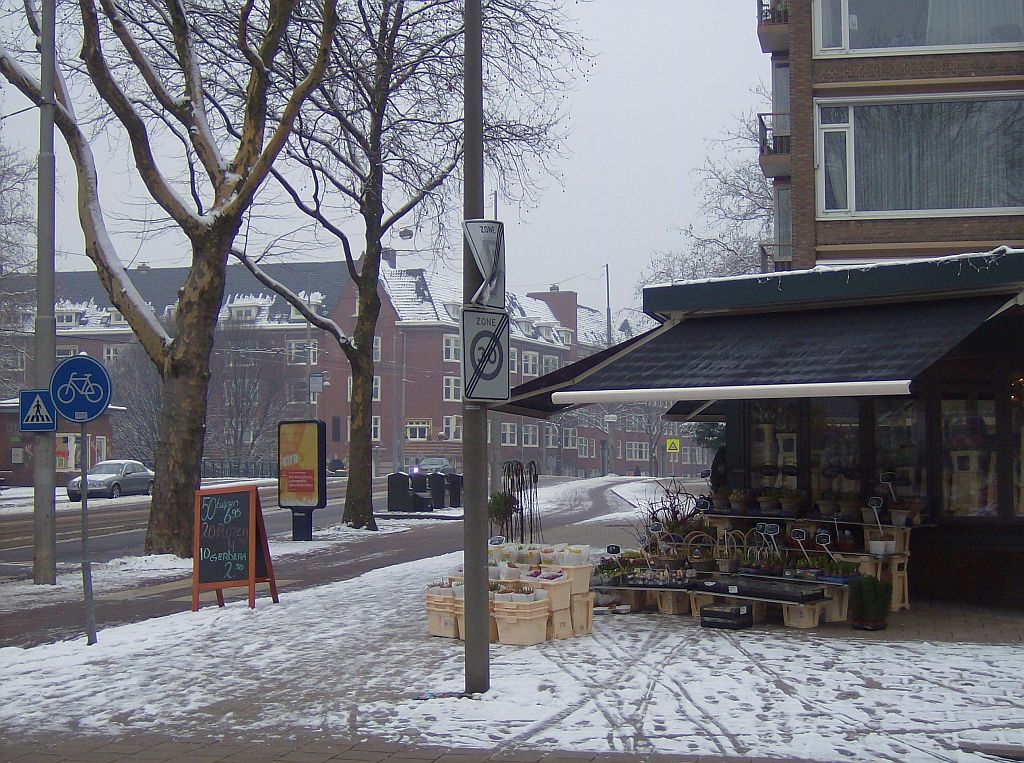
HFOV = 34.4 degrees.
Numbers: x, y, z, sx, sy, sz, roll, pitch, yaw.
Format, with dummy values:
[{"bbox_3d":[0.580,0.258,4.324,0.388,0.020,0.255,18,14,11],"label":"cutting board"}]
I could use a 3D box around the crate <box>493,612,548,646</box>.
[{"bbox_3d":[0.081,2.058,13.743,0.365,0.235,0.305,-2,-3,32],"label":"crate"}]

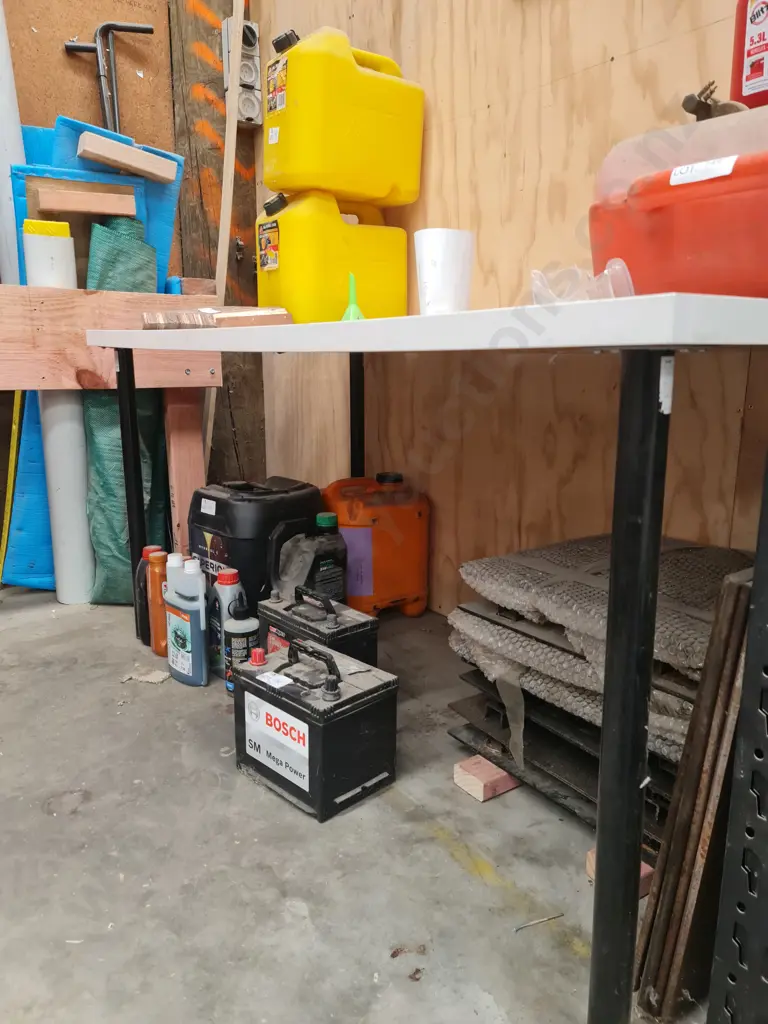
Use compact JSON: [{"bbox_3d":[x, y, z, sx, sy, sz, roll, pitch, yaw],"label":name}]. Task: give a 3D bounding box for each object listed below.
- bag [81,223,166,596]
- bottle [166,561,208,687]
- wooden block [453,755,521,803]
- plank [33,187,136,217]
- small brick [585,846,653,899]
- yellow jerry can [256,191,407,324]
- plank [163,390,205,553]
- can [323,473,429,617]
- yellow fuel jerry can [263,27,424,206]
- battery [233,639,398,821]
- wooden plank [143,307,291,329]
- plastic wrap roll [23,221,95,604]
[{"bbox_3d":[-0.735,-0.263,2.094,0.190,1.050,0.150,-5,17,-35],"label":"bag"},{"bbox_3d":[-0.439,0.240,1.633,0.101,0.273,0.060,12,17,42],"label":"bottle"},{"bbox_3d":[0.185,0.436,1.239,0.110,0.035,0.071,-8,15,-30],"label":"wooden block"},{"bbox_3d":[-0.787,-0.819,1.968,0.233,0.049,0.060,-7,14,-25],"label":"plank"},{"bbox_3d":[0.347,0.484,1.020,0.110,0.035,0.072,-7,14,-29],"label":"small brick"},{"bbox_3d":[-0.133,-0.629,1.897,0.295,0.330,0.260,-9,16,-35],"label":"yellow jerry can"},{"bbox_3d":[-0.591,-0.107,2.199,0.094,0.700,0.045,-9,15,-34],"label":"plank"},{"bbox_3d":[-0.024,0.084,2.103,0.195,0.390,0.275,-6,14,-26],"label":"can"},{"bbox_3d":[-0.097,-0.934,1.808,0.295,0.330,0.260,-6,14,-35],"label":"yellow fuel jerry can"},{"bbox_3d":[-0.118,0.342,1.262,0.227,0.232,0.170,12,17,43],"label":"battery"},{"bbox_3d":[-0.337,-0.373,1.431,0.142,0.036,0.387,-9,15,-34],"label":"wooden plank"},{"bbox_3d":[-0.885,-0.252,2.058,0.120,1.035,0.120,-4,14,-23],"label":"plastic wrap roll"}]

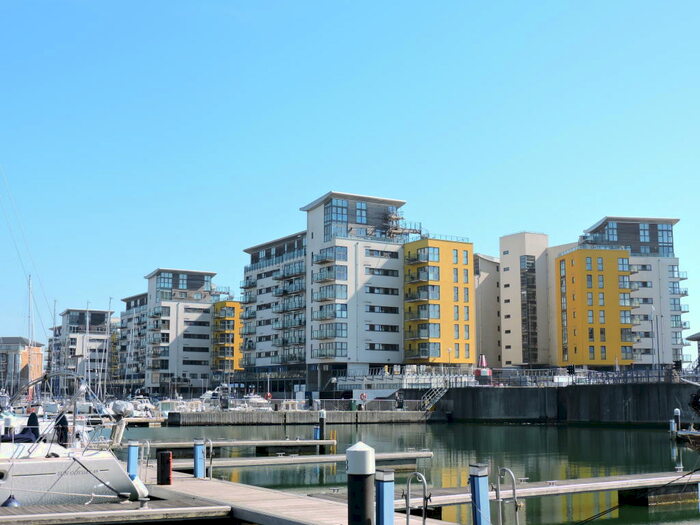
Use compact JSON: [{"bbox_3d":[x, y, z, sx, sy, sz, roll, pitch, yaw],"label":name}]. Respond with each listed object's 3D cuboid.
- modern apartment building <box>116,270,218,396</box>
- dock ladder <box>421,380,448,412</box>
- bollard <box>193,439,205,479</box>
[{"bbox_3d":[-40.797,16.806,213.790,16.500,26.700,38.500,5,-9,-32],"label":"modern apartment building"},{"bbox_3d":[8.944,14.152,100.004,3.200,3.300,1.200,2,-8,-15],"label":"dock ladder"},{"bbox_3d":[-4.325,5.630,27.301,0.290,1.080,0.290,5,-9,-30],"label":"bollard"}]

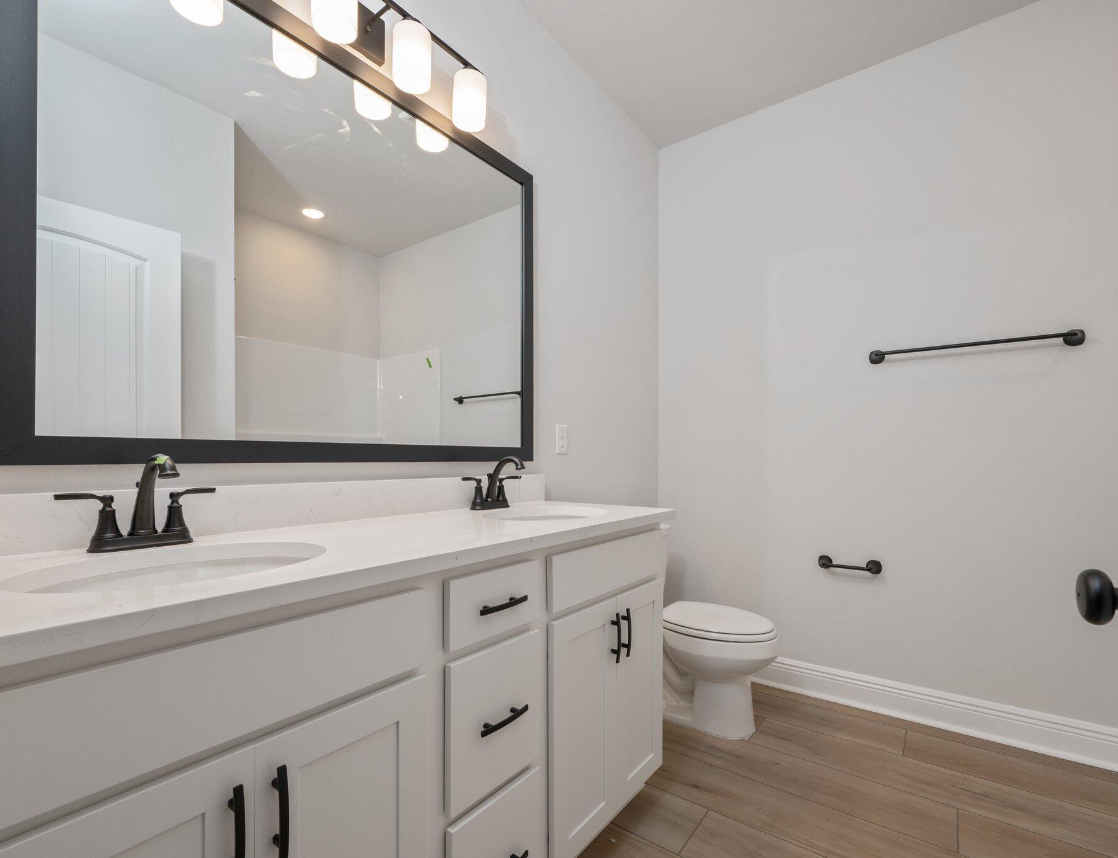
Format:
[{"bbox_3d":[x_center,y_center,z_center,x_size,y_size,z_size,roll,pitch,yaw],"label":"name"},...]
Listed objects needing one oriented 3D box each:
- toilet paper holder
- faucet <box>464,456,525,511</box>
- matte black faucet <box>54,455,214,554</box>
[{"bbox_3d":[1.256,0.590,2.173,0.235,0.057,0.080,-2,-3,37],"label":"toilet paper holder"},{"bbox_3d":[-0.188,0.176,1.649,0.173,0.172,0.247,-2,-3,37],"label":"faucet"},{"bbox_3d":[-0.745,0.133,0.917,0.173,0.172,0.245,-2,-3,37],"label":"matte black faucet"}]

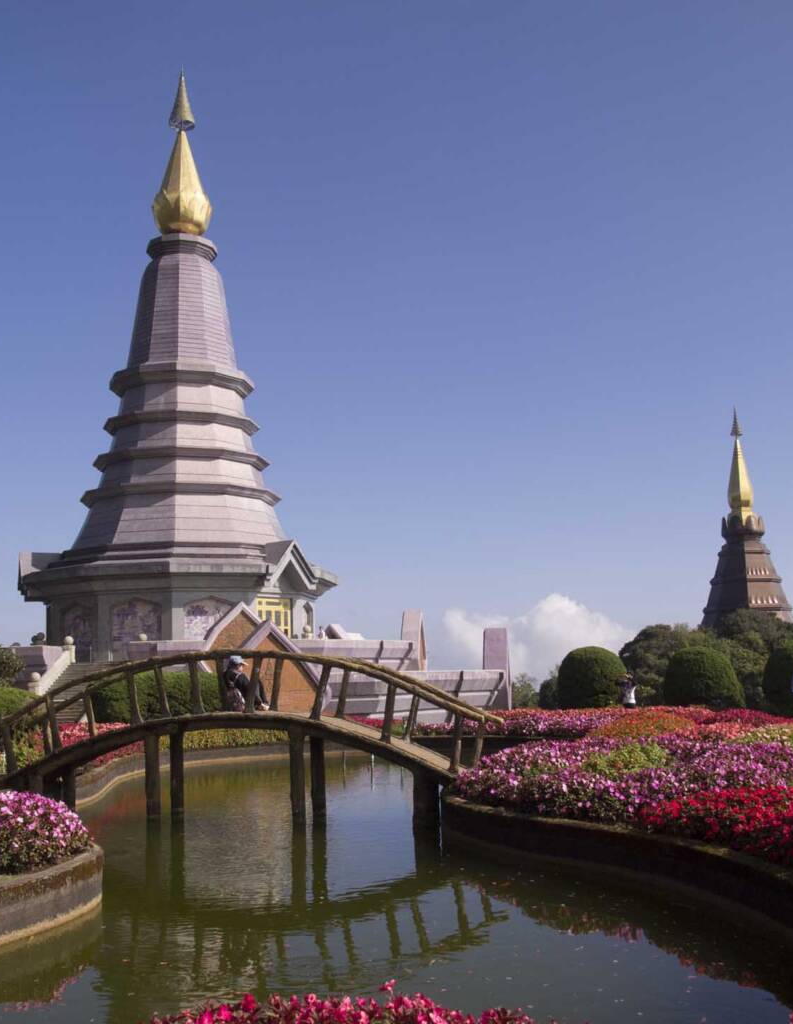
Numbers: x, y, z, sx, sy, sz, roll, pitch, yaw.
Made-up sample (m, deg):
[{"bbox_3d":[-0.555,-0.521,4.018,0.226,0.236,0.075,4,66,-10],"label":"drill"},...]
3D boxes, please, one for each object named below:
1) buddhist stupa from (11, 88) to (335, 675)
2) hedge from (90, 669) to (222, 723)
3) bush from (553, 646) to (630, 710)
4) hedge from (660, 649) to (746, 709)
[{"bbox_3d":[-15.700,-11.201,80.712,23.000,44.500,23.000,-6,-9,34],"label":"buddhist stupa"},{"bbox_3d":[-9.163,7.197,41.862,4.800,2.200,2.600,0,-7,-12],"label":"hedge"},{"bbox_3d":[6.018,5.196,33.868,2.250,2.100,2.250,-3,-7,10],"label":"bush"},{"bbox_3d":[8.910,4.988,31.872,2.300,2.050,2.300,-3,-7,15],"label":"hedge"}]

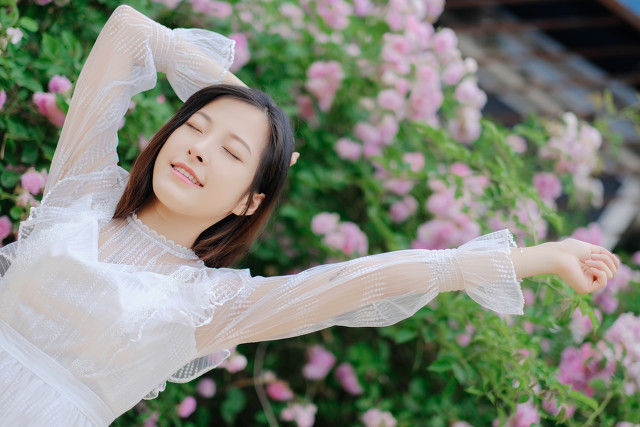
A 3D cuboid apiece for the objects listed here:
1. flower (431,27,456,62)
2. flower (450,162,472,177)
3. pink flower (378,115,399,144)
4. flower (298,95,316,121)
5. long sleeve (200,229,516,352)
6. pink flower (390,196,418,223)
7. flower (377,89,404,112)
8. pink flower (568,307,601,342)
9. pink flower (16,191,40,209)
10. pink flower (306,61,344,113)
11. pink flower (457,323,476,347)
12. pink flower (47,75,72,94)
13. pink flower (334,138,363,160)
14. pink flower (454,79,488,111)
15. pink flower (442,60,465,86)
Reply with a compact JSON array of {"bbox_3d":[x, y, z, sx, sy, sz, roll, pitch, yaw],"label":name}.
[{"bbox_3d":[0.238,-0.326,2.880,0.052,0.056,0.050,33,-1,10],"label":"flower"},{"bbox_3d":[0.261,-0.081,2.759,0.041,0.026,0.031,32,0,-7],"label":"flower"},{"bbox_3d":[0.140,-0.172,3.050,0.047,0.059,0.045,31,-3,1],"label":"pink flower"},{"bbox_3d":[-0.025,-0.193,2.720,0.035,0.045,0.035,-9,0,1],"label":"flower"},{"bbox_3d":[0.047,0.111,2.050,0.465,0.115,0.130,-8,-1,9],"label":"long sleeve"},{"bbox_3d":[0.158,-0.007,2.800,0.041,0.054,0.041,33,-1,3],"label":"pink flower"},{"bbox_3d":[0.133,-0.213,2.812,0.051,0.045,0.041,32,0,-7],"label":"flower"},{"bbox_3d":[0.507,0.212,2.850,0.063,0.069,0.059,30,-4,11],"label":"pink flower"},{"bbox_3d":[-0.470,-0.023,2.409,0.037,0.029,0.029,32,0,-7],"label":"pink flower"},{"bbox_3d":[0.008,-0.236,2.780,0.071,0.093,0.067,12,0,7],"label":"pink flower"},{"bbox_3d":[0.270,0.223,2.750,0.035,0.041,0.034,30,-3,7],"label":"pink flower"},{"bbox_3d":[-0.417,-0.207,2.400,0.037,0.034,0.034,33,-1,14],"label":"pink flower"},{"bbox_3d":[0.053,-0.118,2.762,0.050,0.039,0.041,32,0,-7],"label":"pink flower"},{"bbox_3d":[0.290,-0.230,2.880,0.064,0.054,0.052,33,-1,8],"label":"pink flower"},{"bbox_3d":[0.273,-0.286,3.050,0.047,0.053,0.043,31,-3,2],"label":"pink flower"}]

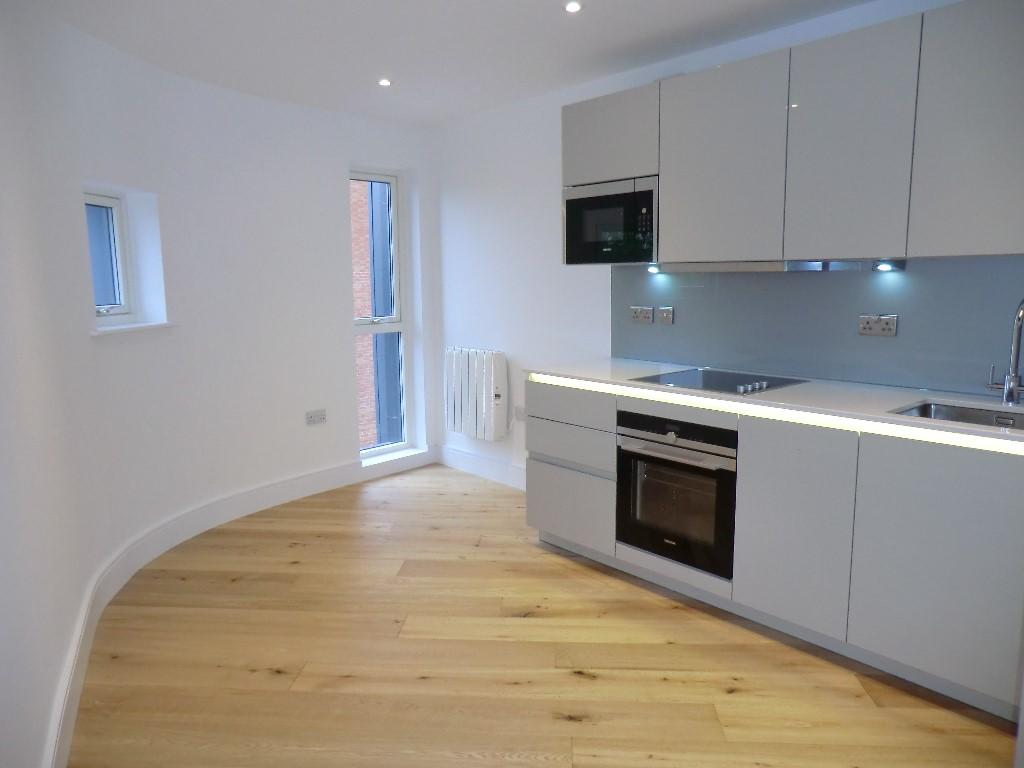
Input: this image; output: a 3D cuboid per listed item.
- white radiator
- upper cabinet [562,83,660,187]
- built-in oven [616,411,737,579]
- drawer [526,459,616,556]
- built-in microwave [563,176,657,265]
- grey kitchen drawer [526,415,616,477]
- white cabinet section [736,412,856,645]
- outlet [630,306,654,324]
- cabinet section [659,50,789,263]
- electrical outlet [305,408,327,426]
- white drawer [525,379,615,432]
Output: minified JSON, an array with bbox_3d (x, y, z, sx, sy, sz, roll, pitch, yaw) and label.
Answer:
[{"bbox_3d":[-0.236,0.059,4.808,0.100,0.582,0.585,-9,12,-41],"label":"white radiator"},{"bbox_3d":[0.585,-1.188,3.490,0.341,0.400,0.599,-9,12,-41],"label":"upper cabinet"},{"bbox_3d":[0.871,0.419,3.166,0.560,0.603,0.597,-9,12,-41],"label":"built-in oven"},{"bbox_3d":[0.475,0.555,3.637,0.530,0.370,0.597,-9,12,-41],"label":"drawer"},{"bbox_3d":[0.588,-0.798,3.549,0.331,0.390,0.594,-9,12,-41],"label":"built-in microwave"},{"bbox_3d":[0.482,0.256,3.601,0.560,0.195,0.596,-9,12,-41],"label":"grey kitchen drawer"},{"bbox_3d":[1.239,0.474,2.793,0.584,0.765,0.450,-9,12,-41],"label":"white cabinet section"},{"bbox_3d":[0.693,-0.362,3.766,0.012,0.086,0.146,-9,12,-41],"label":"outlet"},{"bbox_3d":[0.984,-0.926,3.056,0.346,0.784,0.600,-9,12,-41],"label":"cabinet section"},{"bbox_3d":[-1.269,0.221,4.605,0.012,0.086,0.146,7,12,41],"label":"electrical outlet"},{"bbox_3d":[0.465,0.071,3.560,0.530,0.176,0.597,-9,12,-41],"label":"white drawer"}]

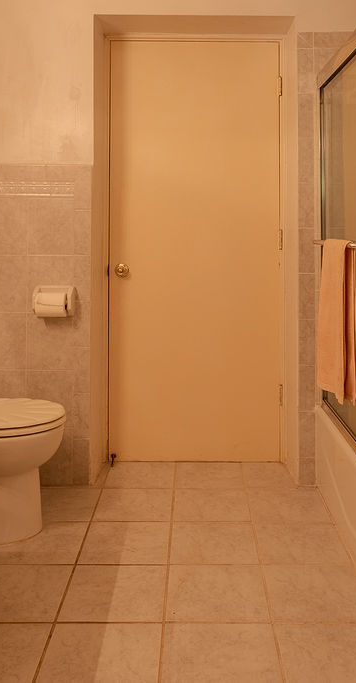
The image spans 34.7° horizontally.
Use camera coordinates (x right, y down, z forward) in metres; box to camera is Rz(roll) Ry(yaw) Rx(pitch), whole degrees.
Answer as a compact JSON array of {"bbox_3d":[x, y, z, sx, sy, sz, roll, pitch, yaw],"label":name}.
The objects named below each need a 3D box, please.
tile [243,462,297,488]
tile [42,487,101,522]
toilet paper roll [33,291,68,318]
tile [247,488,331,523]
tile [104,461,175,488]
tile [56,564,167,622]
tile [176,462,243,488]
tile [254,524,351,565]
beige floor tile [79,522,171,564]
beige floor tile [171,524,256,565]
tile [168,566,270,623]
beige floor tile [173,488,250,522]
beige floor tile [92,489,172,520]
[{"bbox_3d":[0.416,0.621,2.630,0.232,0.012,0.296,-1,10,2],"label":"tile"},{"bbox_3d":[-0.491,0.684,2.365,0.313,0.012,0.296,-1,10,2],"label":"tile"},{"bbox_3d":[-0.538,-0.154,2.400,0.122,0.104,0.104,-1,9,2],"label":"toilet paper roll"},{"bbox_3d":[0.445,0.672,2.337,0.305,0.010,0.300,-1,9,2],"label":"tile"},{"bbox_3d":[-0.170,0.628,2.647,0.313,0.012,0.296,-1,10,2],"label":"tile"},{"bbox_3d":[-0.193,0.777,1.760,0.305,0.010,0.300,-1,9,2],"label":"tile"},{"bbox_3d":[0.143,0.624,2.638,0.313,0.012,0.296,-1,10,2],"label":"tile"},{"bbox_3d":[0.437,0.721,2.039,0.305,0.010,0.300,-1,9,2],"label":"tile"},{"bbox_3d":[-0.185,0.733,2.064,0.313,0.012,0.296,-1,10,2],"label":"beige floor tile"},{"bbox_3d":[0.128,0.729,2.055,0.313,0.012,0.296,-1,10,2],"label":"beige floor tile"},{"bbox_3d":[0.120,0.781,1.764,0.313,0.012,0.296,-1,10,2],"label":"tile"},{"bbox_3d":[0.134,0.676,2.346,0.305,0.010,0.300,-1,9,2],"label":"beige floor tile"},{"bbox_3d":[-0.178,0.680,2.356,0.313,0.012,0.296,-1,10,2],"label":"beige floor tile"}]

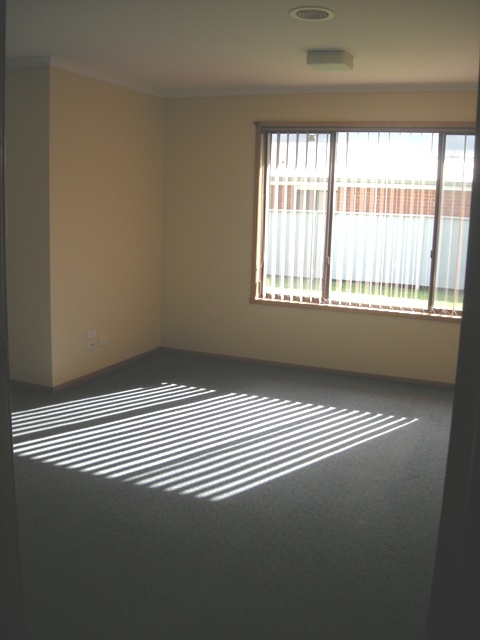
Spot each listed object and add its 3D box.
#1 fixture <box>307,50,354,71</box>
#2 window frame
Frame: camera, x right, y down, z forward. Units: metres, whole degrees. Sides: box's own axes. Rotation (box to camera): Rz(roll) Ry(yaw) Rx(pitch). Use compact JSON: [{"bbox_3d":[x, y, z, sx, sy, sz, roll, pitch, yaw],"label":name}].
[{"bbox_3d":[0.584,-1.666,4.150,0.240,0.080,0.235,6,11,22],"label":"fixture"},{"bbox_3d":[1.125,-0.810,5.161,2.170,1.565,0.120,6,11,22],"label":"window frame"}]

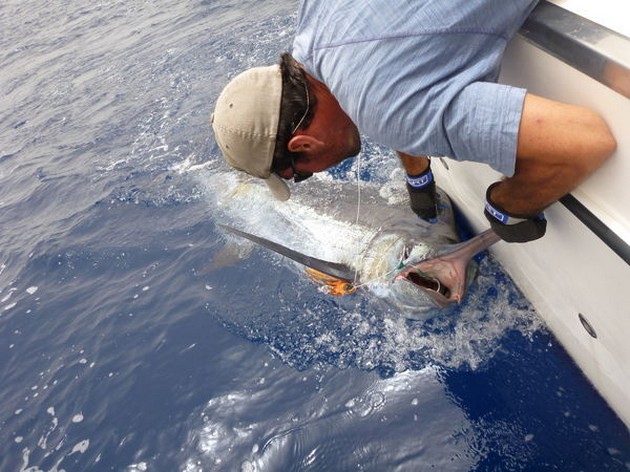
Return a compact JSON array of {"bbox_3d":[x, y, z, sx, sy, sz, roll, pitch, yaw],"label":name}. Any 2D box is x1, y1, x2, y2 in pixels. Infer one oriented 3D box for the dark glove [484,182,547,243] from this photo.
[{"bbox_3d":[0.345,-0.040,0.880,0.110,0.130,0.105,26,76,17],"label":"dark glove"}]

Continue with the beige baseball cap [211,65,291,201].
[{"bbox_3d":[-0.111,-0.181,0.890,0.150,0.255,0.180,5,49,-12],"label":"beige baseball cap"}]

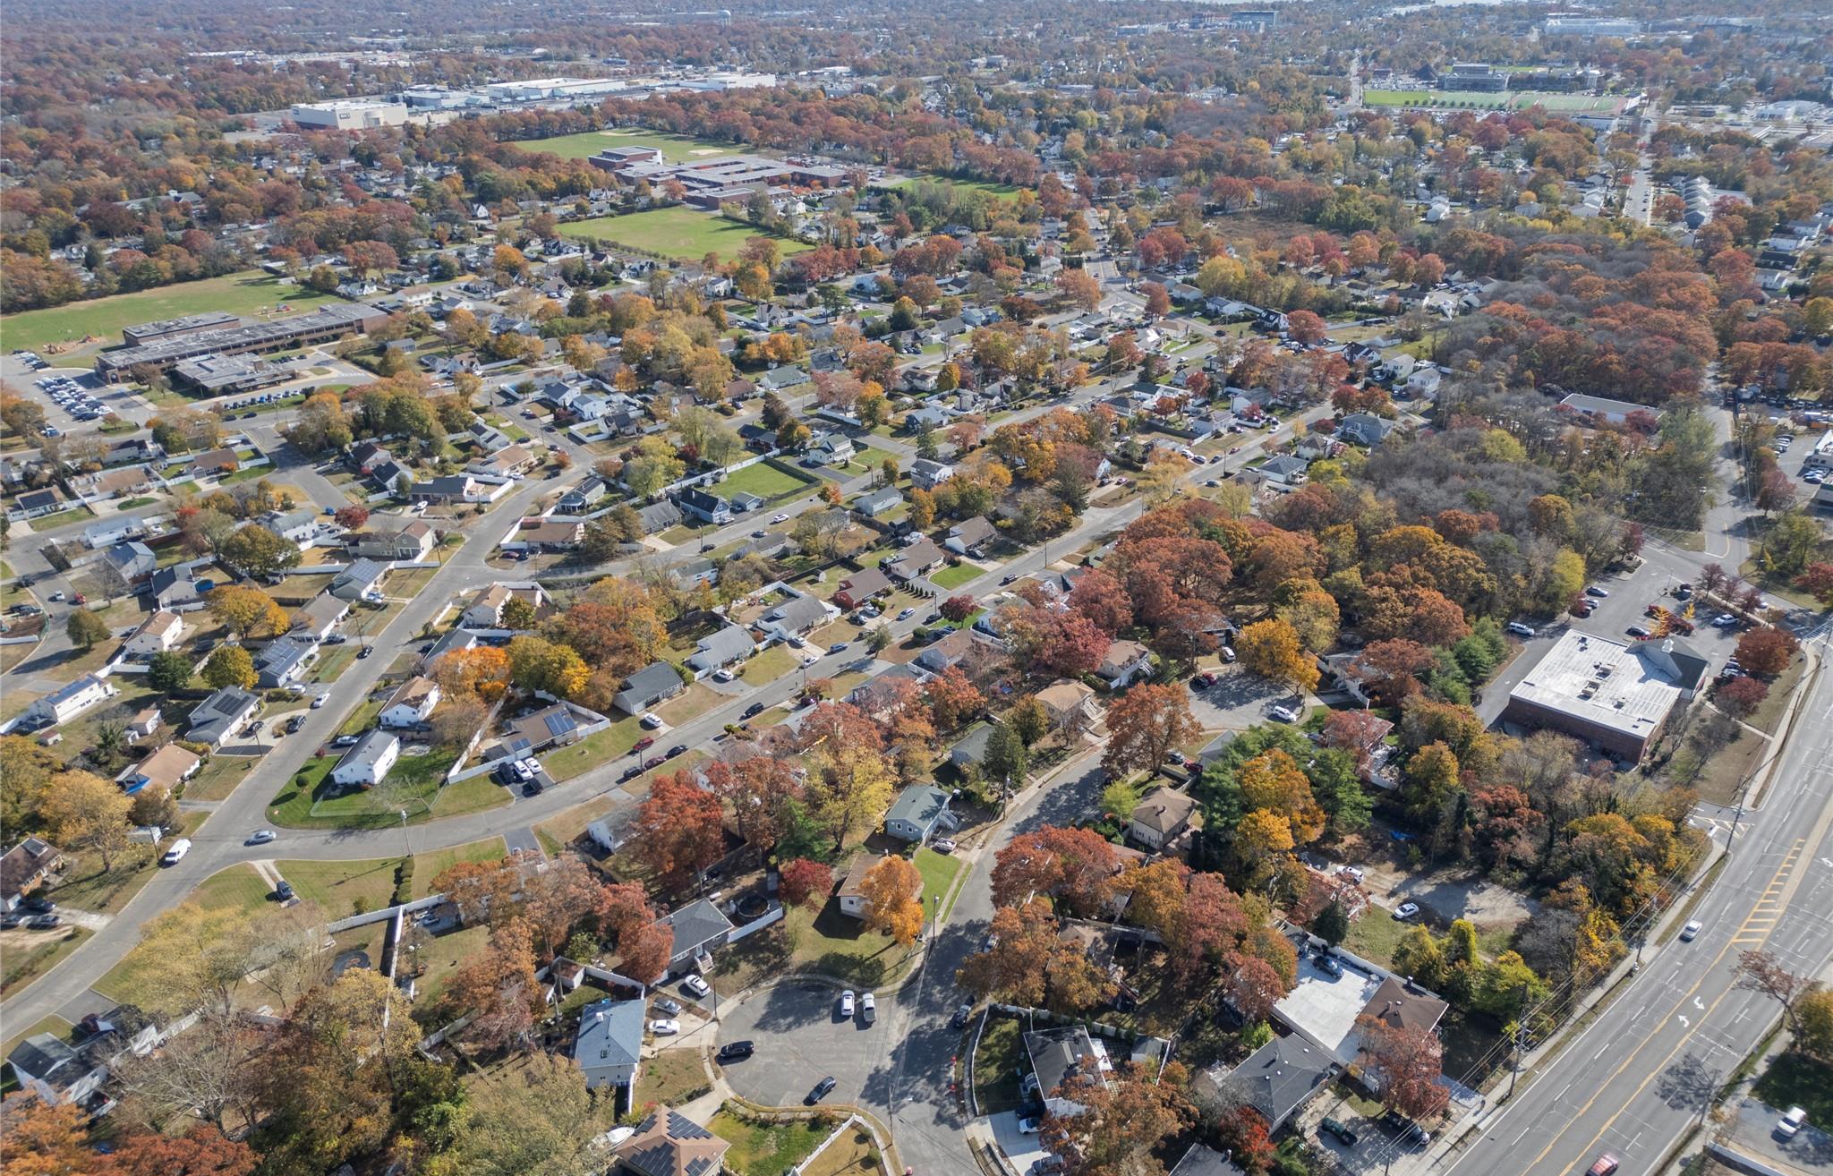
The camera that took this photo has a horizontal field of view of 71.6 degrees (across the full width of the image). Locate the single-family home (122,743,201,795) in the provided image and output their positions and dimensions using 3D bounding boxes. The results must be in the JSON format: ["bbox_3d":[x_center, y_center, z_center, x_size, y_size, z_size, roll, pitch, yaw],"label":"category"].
[{"bbox_3d":[-151.750,37.420,254.410,11.400,5.100,13.200,2,27,5],"label":"single-family home"}]

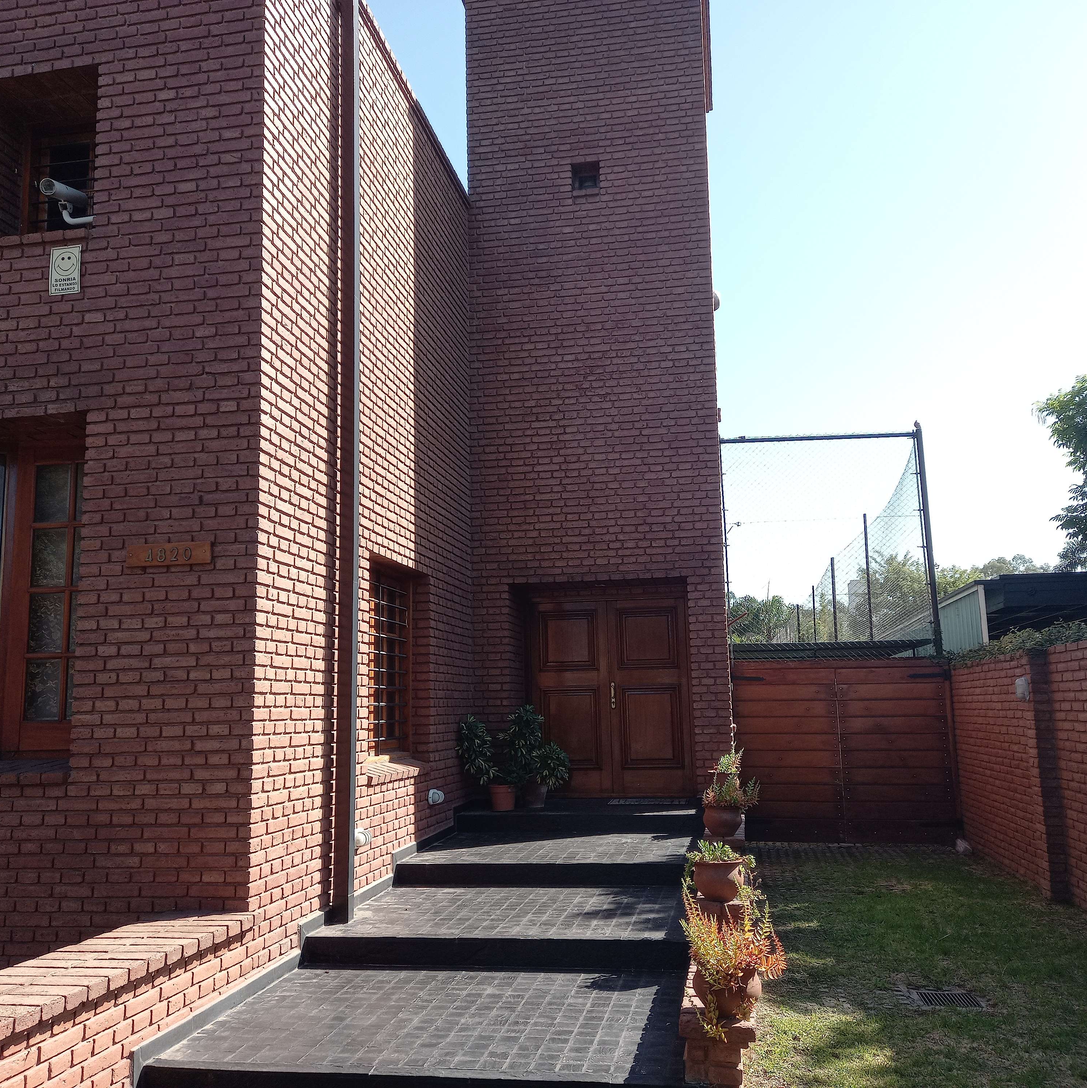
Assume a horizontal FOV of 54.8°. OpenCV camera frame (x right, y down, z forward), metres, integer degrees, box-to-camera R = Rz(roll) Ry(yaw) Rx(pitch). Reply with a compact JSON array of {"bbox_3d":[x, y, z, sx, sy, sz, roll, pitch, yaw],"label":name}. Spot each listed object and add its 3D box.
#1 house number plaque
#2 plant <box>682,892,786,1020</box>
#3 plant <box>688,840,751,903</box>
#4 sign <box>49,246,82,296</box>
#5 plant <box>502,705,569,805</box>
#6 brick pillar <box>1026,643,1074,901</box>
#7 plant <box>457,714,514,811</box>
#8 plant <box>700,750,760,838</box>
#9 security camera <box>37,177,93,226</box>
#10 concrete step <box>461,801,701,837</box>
[{"bbox_3d":[-2.057,0.056,5.734,0.490,0.118,0.022,-3,-9,9],"label":"house number plaque"},{"bbox_3d":[0.745,1.611,4.134,0.370,0.460,0.340,-3,-9,9],"label":"plant"},{"bbox_3d":[0.969,1.781,5.763,0.320,0.330,0.300,-3,-9,9],"label":"plant"},{"bbox_3d":[-2.799,-1.606,6.131,0.190,0.295,0.010,-3,-9,9],"label":"sign"},{"bbox_3d":[-0.074,2.020,10.044,0.600,0.970,0.550,-3,-9,9],"label":"plant"},{"bbox_3d":[4.129,1.893,8.674,0.170,2.030,0.270,-3,-9,9],"label":"brick pillar"},{"bbox_3d":[-0.529,2.049,9.861,0.500,0.880,0.480,-3,-9,9],"label":"plant"},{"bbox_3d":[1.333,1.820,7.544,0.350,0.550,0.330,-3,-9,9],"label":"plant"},{"bbox_3d":[-2.794,-2.018,6.277,0.270,0.280,0.330,-4,1,11],"label":"security camera"},{"bbox_3d":[0.385,2.542,9.820,2.180,0.165,1.450,-3,-9,9],"label":"concrete step"}]

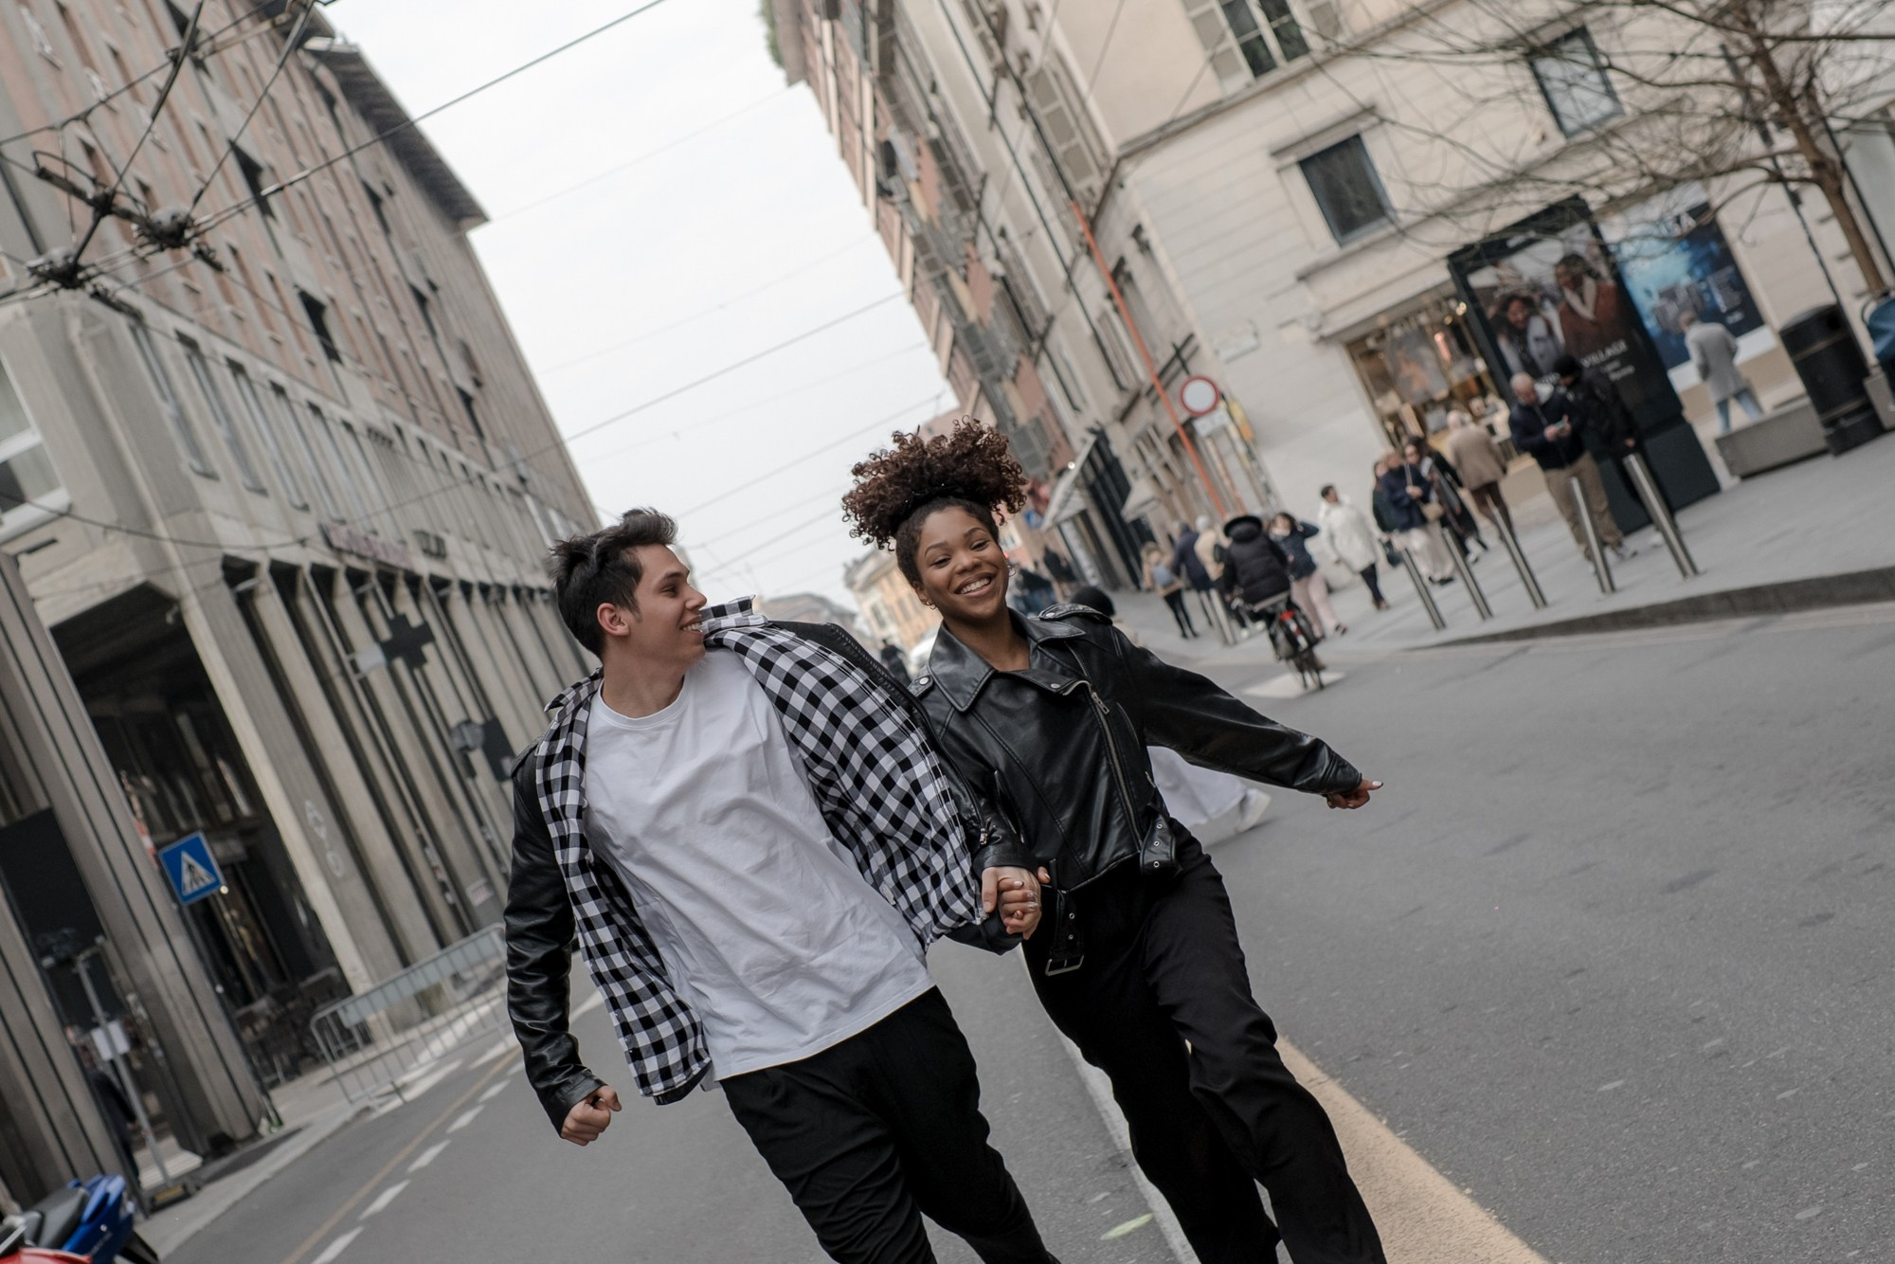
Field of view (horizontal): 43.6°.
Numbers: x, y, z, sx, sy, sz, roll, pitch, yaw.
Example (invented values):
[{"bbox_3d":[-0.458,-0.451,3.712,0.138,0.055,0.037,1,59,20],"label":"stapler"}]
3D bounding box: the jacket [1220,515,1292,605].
[{"bbox_3d":[2.754,-0.629,21.500,0.630,0.800,0.500,-25,-1,-9],"label":"jacket"}]

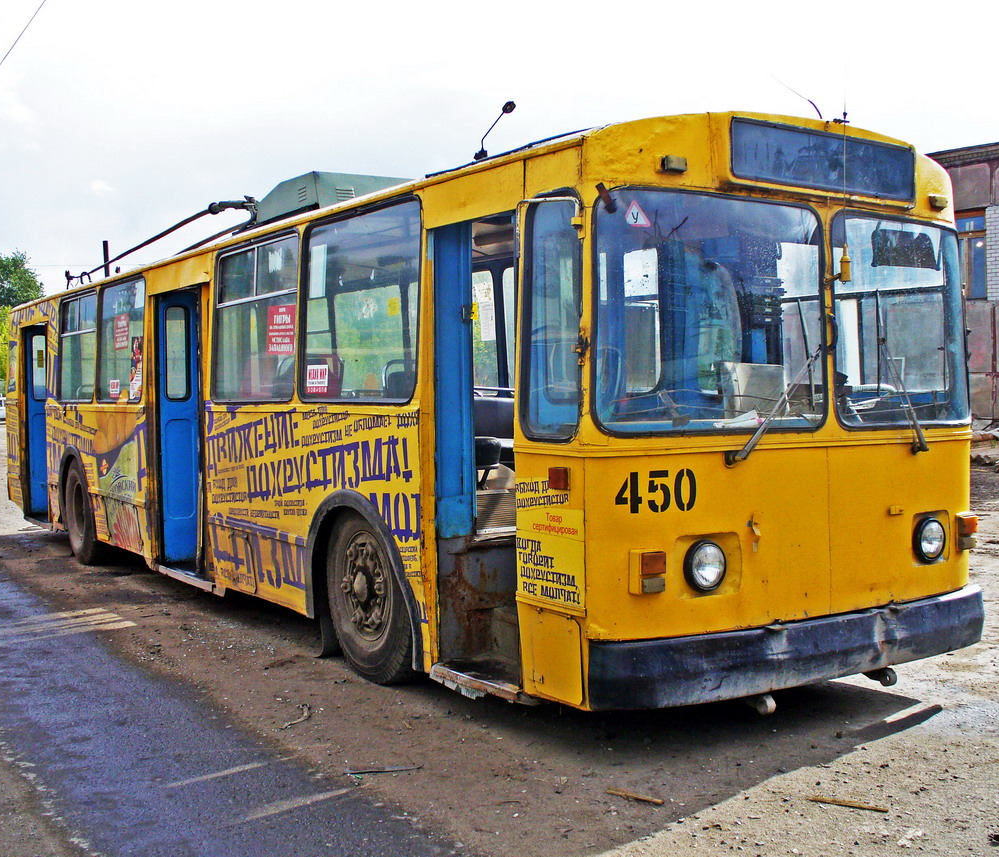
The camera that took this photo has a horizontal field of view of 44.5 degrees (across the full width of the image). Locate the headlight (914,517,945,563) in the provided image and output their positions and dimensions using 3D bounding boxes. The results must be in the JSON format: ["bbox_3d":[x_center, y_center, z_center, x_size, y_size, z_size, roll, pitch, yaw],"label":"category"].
[{"bbox_3d":[2.017,0.531,5.770,0.200,0.200,0.080,-1,2,-32],"label":"headlight"}]

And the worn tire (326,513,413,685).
[{"bbox_3d":[-0.587,0.839,6.620,0.280,1.040,1.040,-1,2,-32],"label":"worn tire"}]

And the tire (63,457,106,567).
[{"bbox_3d":[-3.916,0.780,11.809,0.280,1.040,1.040,-1,2,-32],"label":"tire"}]

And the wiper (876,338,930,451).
[{"bbox_3d":[1.819,-0.149,5.532,0.080,0.580,0.070,-31,16,-28],"label":"wiper"}]

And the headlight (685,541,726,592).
[{"bbox_3d":[0.829,0.554,5.014,0.200,0.200,0.080,-1,2,-32],"label":"headlight"}]

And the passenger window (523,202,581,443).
[{"bbox_3d":[0.201,-0.441,4.917,0.050,0.945,0.420,-1,2,-32],"label":"passenger window"}]

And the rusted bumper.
[{"bbox_3d":[1.430,0.951,5.365,2.440,0.270,0.250,-1,2,-32],"label":"rusted bumper"}]

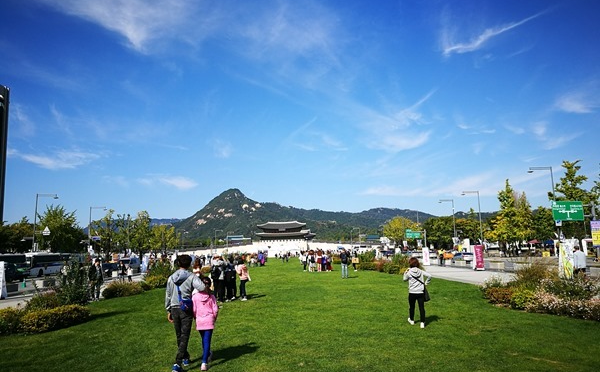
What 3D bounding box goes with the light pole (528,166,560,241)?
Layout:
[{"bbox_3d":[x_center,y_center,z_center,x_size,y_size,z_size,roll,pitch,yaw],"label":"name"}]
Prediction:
[{"bbox_3d":[29.502,3.185,56.164,2.900,11.051,0.450,-2,-8,-2],"label":"light pole"}]

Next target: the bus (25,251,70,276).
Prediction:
[{"bbox_3d":[-37.862,11.636,69.291,2.500,3.279,11.300,-2,-8,-2],"label":"bus"}]

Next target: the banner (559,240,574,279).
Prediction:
[{"bbox_3d":[13.951,3.921,24.500,0.650,2.000,0.420,-2,-7,3],"label":"banner"}]

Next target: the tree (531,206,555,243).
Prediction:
[{"bbox_3d":[36.197,6.656,70.000,4.600,7.400,4.600,-1,-7,0],"label":"tree"}]

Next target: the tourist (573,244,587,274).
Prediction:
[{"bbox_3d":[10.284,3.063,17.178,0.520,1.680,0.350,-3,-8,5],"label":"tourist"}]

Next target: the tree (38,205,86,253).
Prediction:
[{"bbox_3d":[-41.726,9.128,81.627,8.500,11.500,8.500,-1,-8,0],"label":"tree"}]

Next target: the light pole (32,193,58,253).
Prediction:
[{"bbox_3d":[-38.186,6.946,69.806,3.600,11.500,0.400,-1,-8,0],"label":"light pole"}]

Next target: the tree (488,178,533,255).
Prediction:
[{"bbox_3d":[32.199,4.972,72.878,6.500,12.127,6.000,-2,-8,-2],"label":"tree"}]

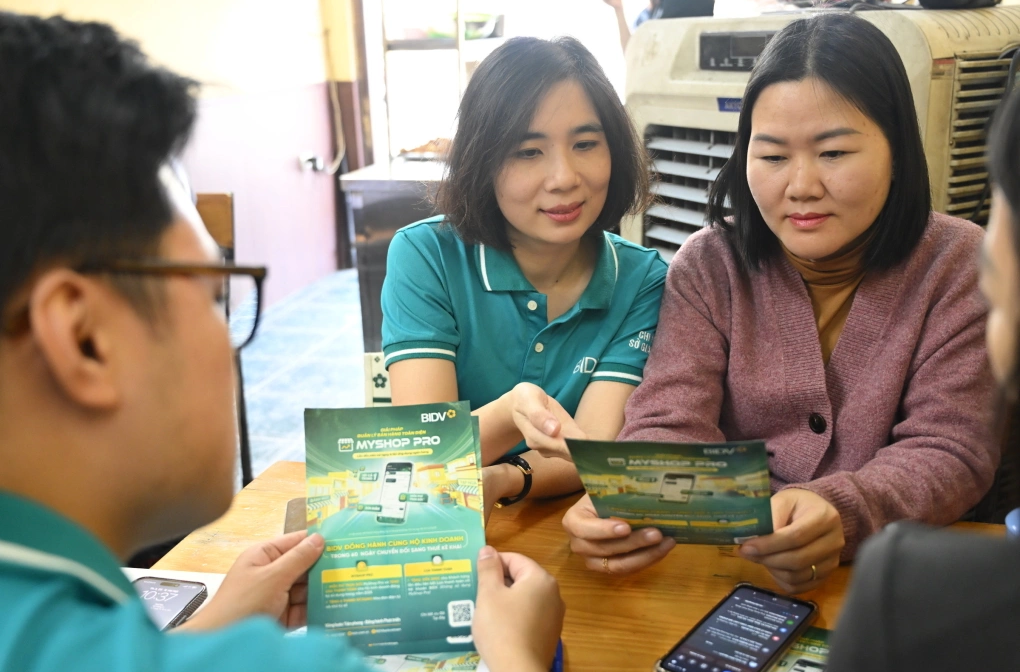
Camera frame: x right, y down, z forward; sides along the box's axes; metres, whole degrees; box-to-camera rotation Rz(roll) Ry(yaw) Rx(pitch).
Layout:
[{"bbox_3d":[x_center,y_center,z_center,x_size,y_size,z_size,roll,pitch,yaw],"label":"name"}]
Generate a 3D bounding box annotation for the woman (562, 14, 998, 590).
[{"bbox_3d":[0.348,0.267,1.257,0.490,1.260,0.700,2,16,17],"label":"woman"}]

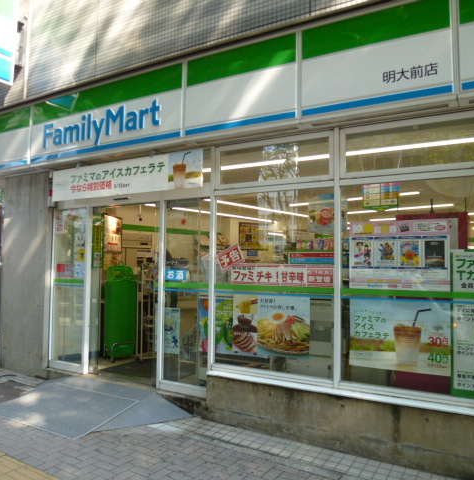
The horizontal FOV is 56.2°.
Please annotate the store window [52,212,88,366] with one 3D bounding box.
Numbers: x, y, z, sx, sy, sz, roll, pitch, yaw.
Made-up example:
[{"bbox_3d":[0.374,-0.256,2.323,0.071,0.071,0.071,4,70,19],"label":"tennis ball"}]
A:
[{"bbox_3d":[-2.190,0.629,5.797,0.658,2.112,0.060,-1,-4,30],"label":"store window"}]

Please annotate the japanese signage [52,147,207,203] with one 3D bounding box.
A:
[{"bbox_3d":[-1.402,-0.740,5.328,2.405,0.403,0.040,-1,-4,30],"label":"japanese signage"}]

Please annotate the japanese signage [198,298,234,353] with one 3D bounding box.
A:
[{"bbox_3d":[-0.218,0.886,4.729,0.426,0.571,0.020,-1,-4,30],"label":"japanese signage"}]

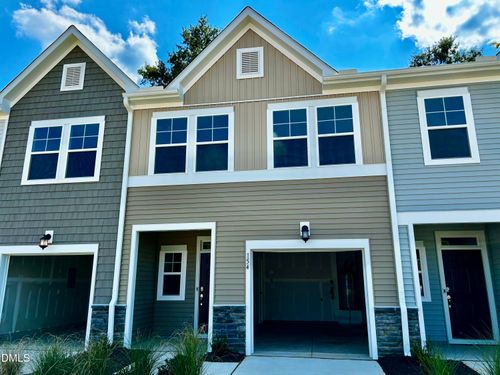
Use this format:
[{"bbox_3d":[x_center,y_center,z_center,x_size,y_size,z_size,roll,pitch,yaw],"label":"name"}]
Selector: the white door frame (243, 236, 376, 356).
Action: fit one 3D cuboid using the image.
[{"bbox_3d":[1.222,2.277,7.839,2.612,2.349,0.150,-2,-14,9],"label":"white door frame"}]

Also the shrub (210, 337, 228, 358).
[{"bbox_3d":[-0.617,3.213,7.579,0.352,0.387,0.360,0,-14,0],"label":"shrub"}]

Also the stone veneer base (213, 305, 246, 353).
[{"bbox_3d":[-0.431,2.981,7.896,0.718,0.992,0.140,-2,-14,9],"label":"stone veneer base"}]

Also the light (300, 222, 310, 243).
[{"bbox_3d":[1.184,0.950,8.015,0.212,0.440,0.200,-2,-14,9],"label":"light"}]

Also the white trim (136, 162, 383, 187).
[{"bbox_3d":[0.027,-0.260,8.598,5.986,0.254,0.050,-2,-14,9],"label":"white trim"}]

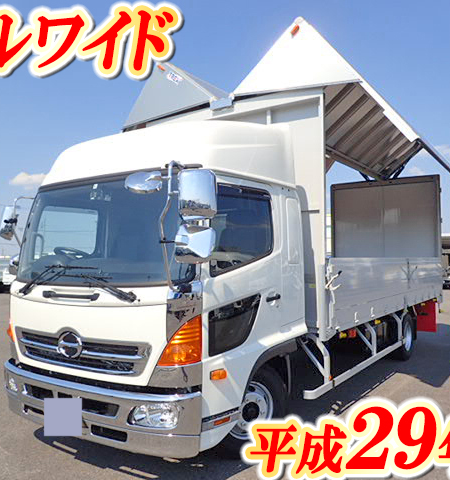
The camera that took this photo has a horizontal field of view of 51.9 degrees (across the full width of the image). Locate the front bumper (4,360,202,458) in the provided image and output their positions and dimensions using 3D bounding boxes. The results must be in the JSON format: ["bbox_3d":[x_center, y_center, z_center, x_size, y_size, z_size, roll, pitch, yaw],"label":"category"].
[{"bbox_3d":[-1.128,1.275,3.642,2.160,0.420,0.370,-2,-3,34],"label":"front bumper"}]

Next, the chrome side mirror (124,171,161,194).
[{"bbox_3d":[-0.511,-0.361,2.900,0.210,0.140,0.140,-2,-3,35],"label":"chrome side mirror"}]

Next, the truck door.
[{"bbox_3d":[0.160,0.370,3.501,0.160,1.580,1.040,-2,-3,35],"label":"truck door"}]

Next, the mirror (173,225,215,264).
[{"bbox_3d":[-0.181,0.028,2.840,0.230,0.240,0.130,-1,-2,13],"label":"mirror"}]

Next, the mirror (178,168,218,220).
[{"bbox_3d":[-0.169,-0.289,2.840,0.210,0.290,0.110,-1,-2,13],"label":"mirror"}]

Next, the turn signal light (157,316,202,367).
[{"bbox_3d":[-0.310,0.692,3.150,0.280,0.320,0.150,-1,-2,23],"label":"turn signal light"}]

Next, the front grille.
[{"bbox_3d":[-1.165,0.845,3.608,1.520,0.280,0.150,-2,-3,35],"label":"front grille"}]

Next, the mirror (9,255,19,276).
[{"bbox_3d":[-2.035,0.248,4.500,0.130,0.230,0.200,2,-3,-43],"label":"mirror"}]

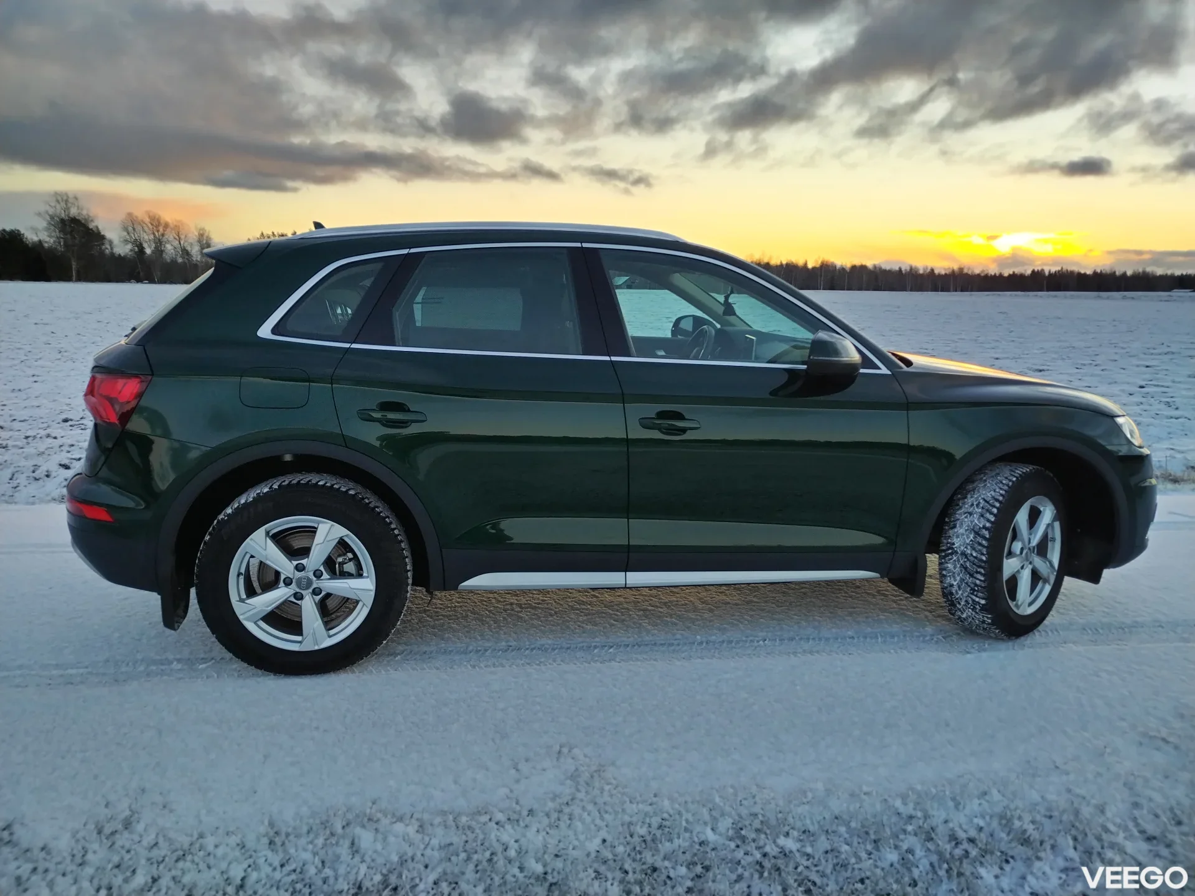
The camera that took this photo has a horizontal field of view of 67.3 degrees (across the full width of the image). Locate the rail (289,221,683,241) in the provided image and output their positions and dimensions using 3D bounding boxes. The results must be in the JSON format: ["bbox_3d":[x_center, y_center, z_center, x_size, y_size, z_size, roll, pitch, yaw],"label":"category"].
[{"bbox_3d":[-0.385,-0.816,3.400,1.485,0.090,0.080,-1,10,-10],"label":"rail"}]

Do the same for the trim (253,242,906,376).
[{"bbox_3d":[-0.022,-0.525,3.342,2.370,0.478,0.210,-1,10,-10],"label":"trim"}]

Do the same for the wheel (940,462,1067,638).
[{"bbox_3d":[1.720,0.421,3.761,0.735,0.733,0.240,-8,13,-40],"label":"wheel"}]

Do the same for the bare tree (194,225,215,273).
[{"bbox_3d":[-83.202,-40.909,190.000,4.800,12.600,4.800,1,10,0],"label":"bare tree"}]

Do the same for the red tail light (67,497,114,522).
[{"bbox_3d":[-1.826,0.218,3.227,0.275,0.088,0.380,-1,10,-10],"label":"red tail light"}]

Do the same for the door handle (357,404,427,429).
[{"bbox_3d":[-0.707,-0.109,3.097,0.238,0.086,0.060,-1,10,-10],"label":"door handle"}]

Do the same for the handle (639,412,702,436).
[{"bbox_3d":[0.265,-0.087,3.271,0.234,0.081,0.060,-1,10,-10],"label":"handle"}]

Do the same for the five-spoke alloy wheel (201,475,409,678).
[{"bbox_3d":[-1.056,0.463,3.271,0.735,0.733,0.240,-1,10,-10],"label":"five-spoke alloy wheel"}]

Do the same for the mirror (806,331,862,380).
[{"bbox_3d":[0.842,-0.343,3.314,0.225,0.187,0.230,-1,10,-10],"label":"mirror"}]

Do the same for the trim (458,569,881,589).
[{"bbox_3d":[0.306,0.485,3.410,1.650,0.070,0.055,0,10,-10],"label":"trim"}]

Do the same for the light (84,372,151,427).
[{"bbox_3d":[-1.699,-0.182,3.181,0.322,0.185,0.375,-1,10,-10],"label":"light"}]

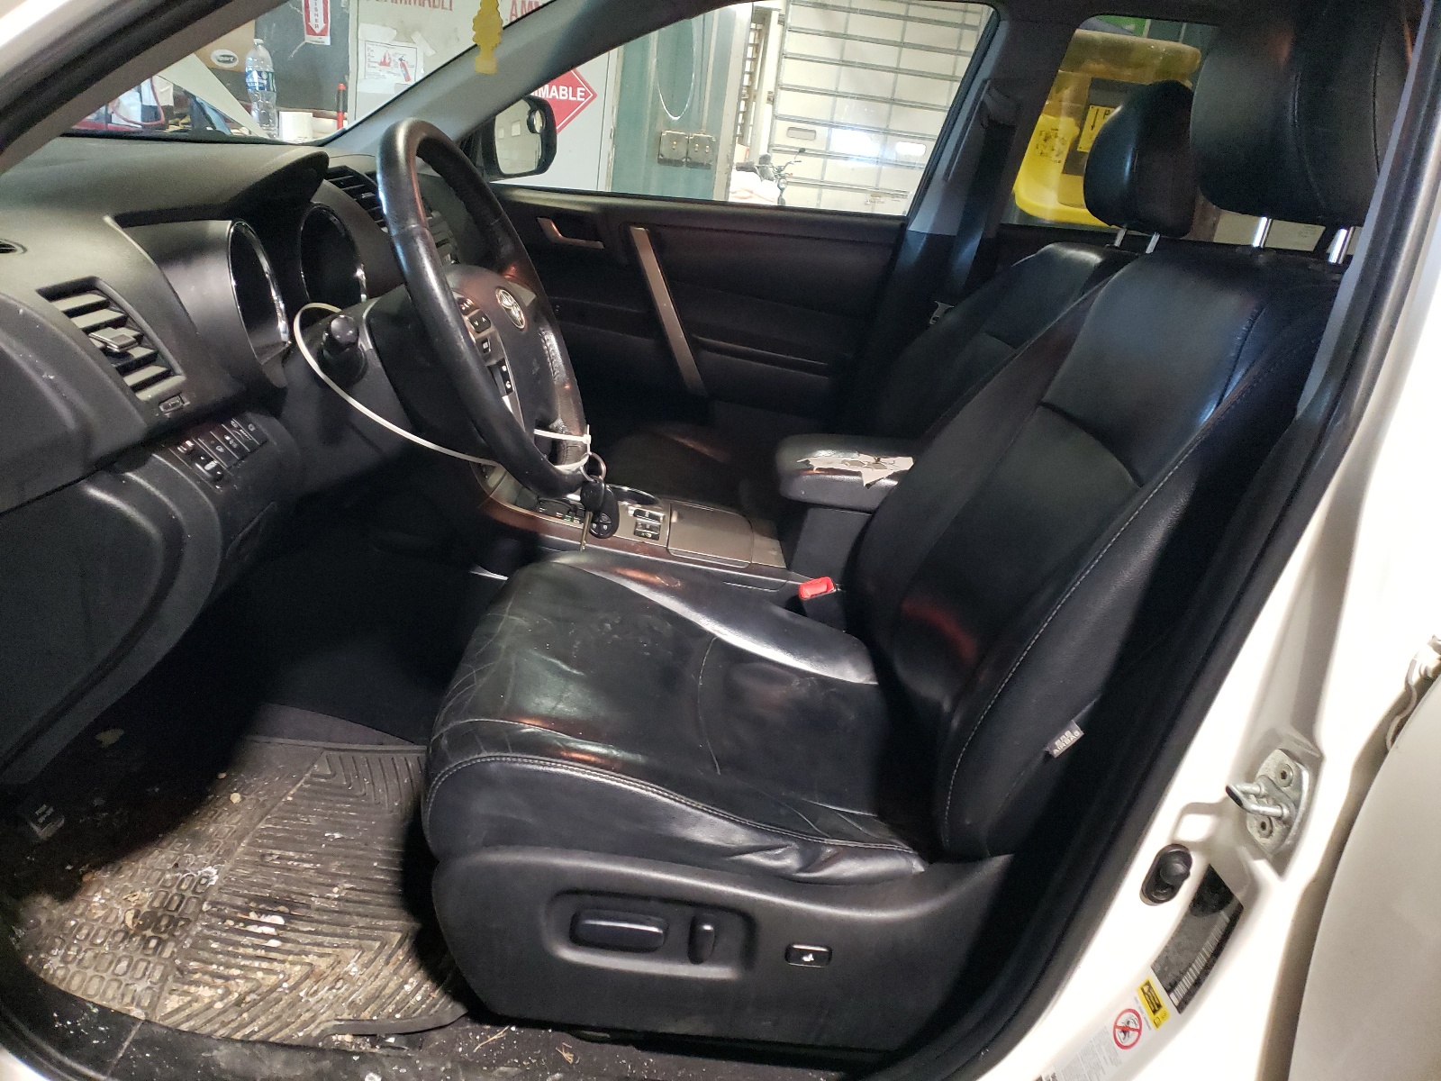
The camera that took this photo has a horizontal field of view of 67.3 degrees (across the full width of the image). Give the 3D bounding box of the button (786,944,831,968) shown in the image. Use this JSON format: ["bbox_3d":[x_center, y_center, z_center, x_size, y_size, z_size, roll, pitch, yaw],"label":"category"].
[{"bbox_3d":[0.077,0.363,0.948,0.039,0.019,0.010,7,17,-3],"label":"button"}]

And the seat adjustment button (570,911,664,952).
[{"bbox_3d":[-0.088,0.338,0.936,0.081,0.031,0.018,7,17,-3],"label":"seat adjustment button"}]

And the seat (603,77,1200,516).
[{"bbox_3d":[0.277,-0.287,1.847,0.900,1.020,0.530,7,17,-3],"label":"seat"}]

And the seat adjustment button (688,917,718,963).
[{"bbox_3d":[-0.015,0.347,0.941,0.021,0.038,0.016,7,17,-3],"label":"seat adjustment button"}]

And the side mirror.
[{"bbox_3d":[-0.455,-0.859,2.288,0.130,0.180,0.230,14,19,19],"label":"side mirror"}]

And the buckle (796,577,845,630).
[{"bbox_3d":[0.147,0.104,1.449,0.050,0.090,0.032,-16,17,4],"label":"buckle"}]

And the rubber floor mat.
[{"bbox_3d":[-0.503,0.338,1.205,0.570,0.050,0.520,7,17,-3],"label":"rubber floor mat"}]

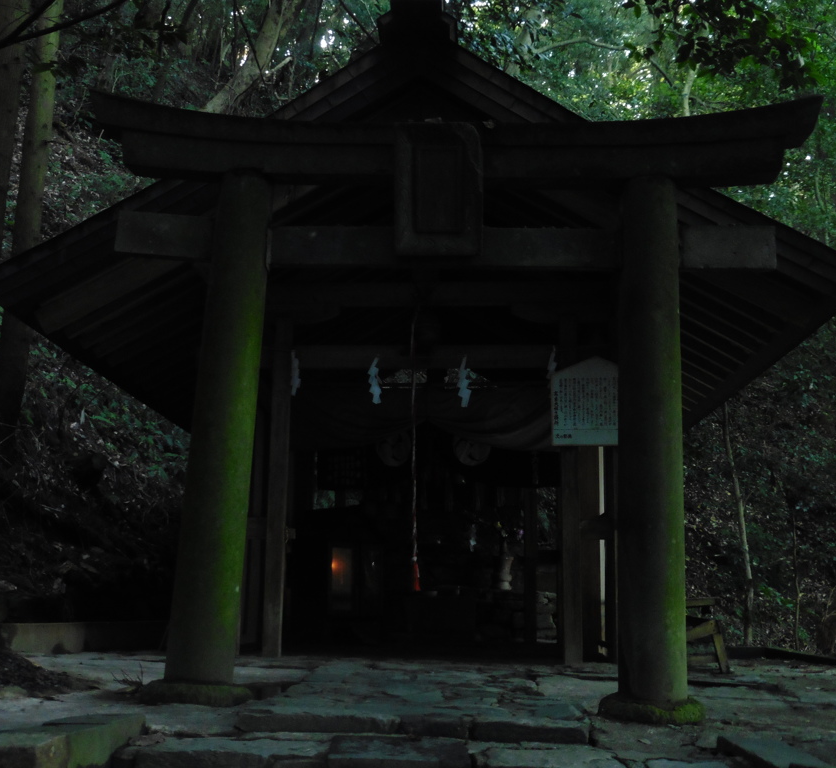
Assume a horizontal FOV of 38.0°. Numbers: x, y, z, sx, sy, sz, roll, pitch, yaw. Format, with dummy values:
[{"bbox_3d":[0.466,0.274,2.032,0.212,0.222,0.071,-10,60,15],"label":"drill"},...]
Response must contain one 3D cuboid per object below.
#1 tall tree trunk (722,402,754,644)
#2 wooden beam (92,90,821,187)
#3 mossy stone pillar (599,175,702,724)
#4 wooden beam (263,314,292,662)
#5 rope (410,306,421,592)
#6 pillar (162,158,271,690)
[{"bbox_3d":[2.873,1.237,10.895,0.140,2.177,0.120,-3,-11,3],"label":"tall tree trunk"},{"bbox_3d":[0.170,-1.279,6.518,3.855,0.448,0.300,1,-11,3],"label":"wooden beam"},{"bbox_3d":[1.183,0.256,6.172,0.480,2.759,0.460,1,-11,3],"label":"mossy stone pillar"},{"bbox_3d":[-0.950,0.699,8.316,0.115,2.293,0.115,0,-11,3],"label":"wooden beam"},{"bbox_3d":[-0.014,0.420,8.162,0.060,1.939,0.055,0,-11,3],"label":"rope"},{"bbox_3d":[-1.010,0.180,6.311,0.335,2.696,0.335,3,-10,4],"label":"pillar"}]

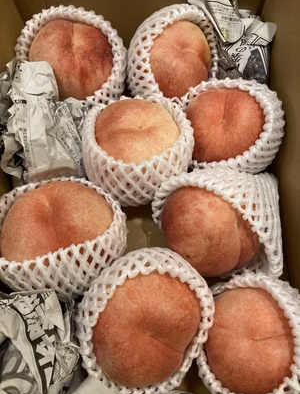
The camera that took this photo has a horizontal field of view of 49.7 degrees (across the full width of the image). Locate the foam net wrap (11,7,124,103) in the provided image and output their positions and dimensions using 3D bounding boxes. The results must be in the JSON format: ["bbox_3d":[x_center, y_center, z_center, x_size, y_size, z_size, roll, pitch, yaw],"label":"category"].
[{"bbox_3d":[-0.081,-0.140,0.340,0.100,0.078,0.100,0,87,-10],"label":"foam net wrap"}]

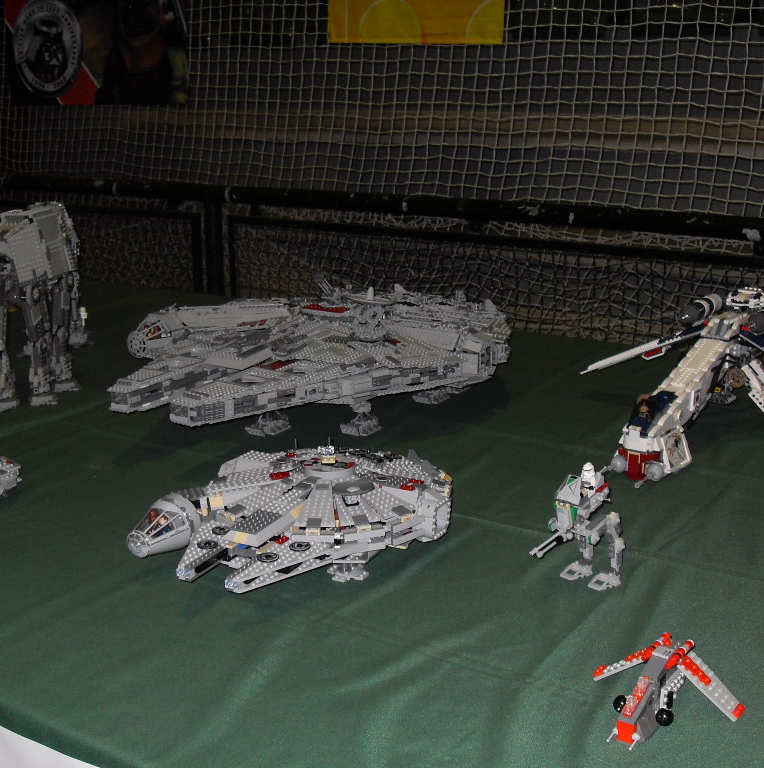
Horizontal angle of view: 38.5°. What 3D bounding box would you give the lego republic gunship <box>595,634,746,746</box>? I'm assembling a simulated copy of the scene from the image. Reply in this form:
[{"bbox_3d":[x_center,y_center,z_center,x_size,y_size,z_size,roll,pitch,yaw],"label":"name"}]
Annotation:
[{"bbox_3d":[0.236,0.265,0.953,0.132,0.054,0.148,9,16,33],"label":"lego republic gunship"}]

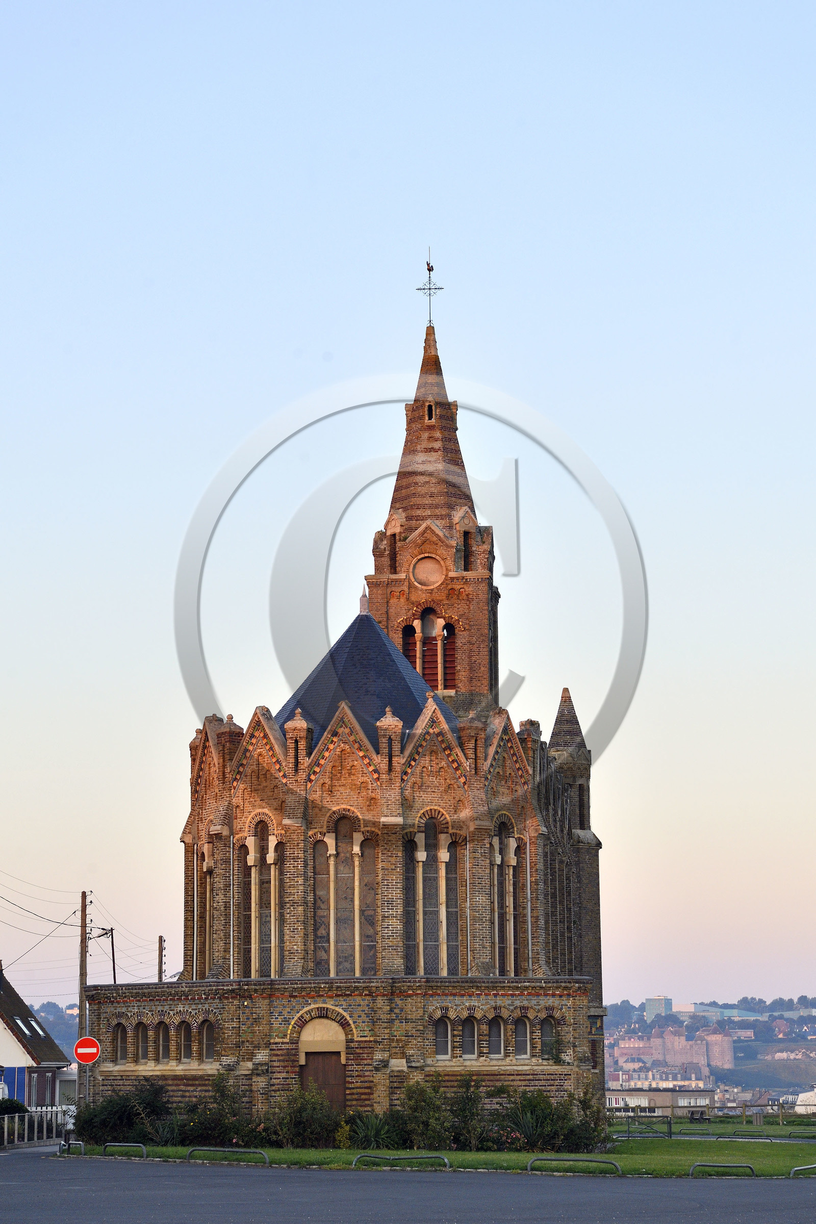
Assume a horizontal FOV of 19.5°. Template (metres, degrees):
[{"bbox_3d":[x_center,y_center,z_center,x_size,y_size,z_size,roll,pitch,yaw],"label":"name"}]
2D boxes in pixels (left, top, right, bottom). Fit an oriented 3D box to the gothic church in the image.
[{"bbox_3d":[-0.347,1.504,76.723,13.560,30.105,30.832,-2,-11,7],"label":"gothic church"}]

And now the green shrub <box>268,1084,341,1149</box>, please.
[{"bbox_3d":[-2.475,12.082,57.000,1.741,1.524,1.500,-1,-11,0],"label":"green shrub"}]

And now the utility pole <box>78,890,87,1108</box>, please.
[{"bbox_3d":[-9.622,11.874,70.309,0.250,7.250,0.250,-1,-11,0],"label":"utility pole"}]

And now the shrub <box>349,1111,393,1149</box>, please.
[{"bbox_3d":[-0.882,12.402,57.000,1.077,0.895,1.000,-1,-11,0],"label":"shrub"}]

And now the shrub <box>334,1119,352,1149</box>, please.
[{"bbox_3d":[-1.550,12.440,56.700,0.410,0.690,0.450,-1,-11,0],"label":"shrub"}]

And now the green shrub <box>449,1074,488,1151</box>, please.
[{"bbox_3d":[1.463,12.053,57.300,0.944,1.803,0.950,-1,-11,0],"label":"green shrub"}]

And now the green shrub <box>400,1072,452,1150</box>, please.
[{"bbox_3d":[0.459,12.000,57.100,1.285,1.819,1.200,-1,-11,0],"label":"green shrub"}]

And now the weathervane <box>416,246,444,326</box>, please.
[{"bbox_3d":[0.823,-12.159,89.000,1.002,3.032,0.350,-1,-11,4],"label":"weathervane"}]

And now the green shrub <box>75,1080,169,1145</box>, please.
[{"bbox_3d":[-7.211,12.621,60.000,2.364,1.605,1.900,-1,-11,0],"label":"green shrub"}]

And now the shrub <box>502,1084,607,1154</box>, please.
[{"bbox_3d":[3.688,12.835,59.947,2.550,1.720,1.900,-1,-11,0],"label":"shrub"}]

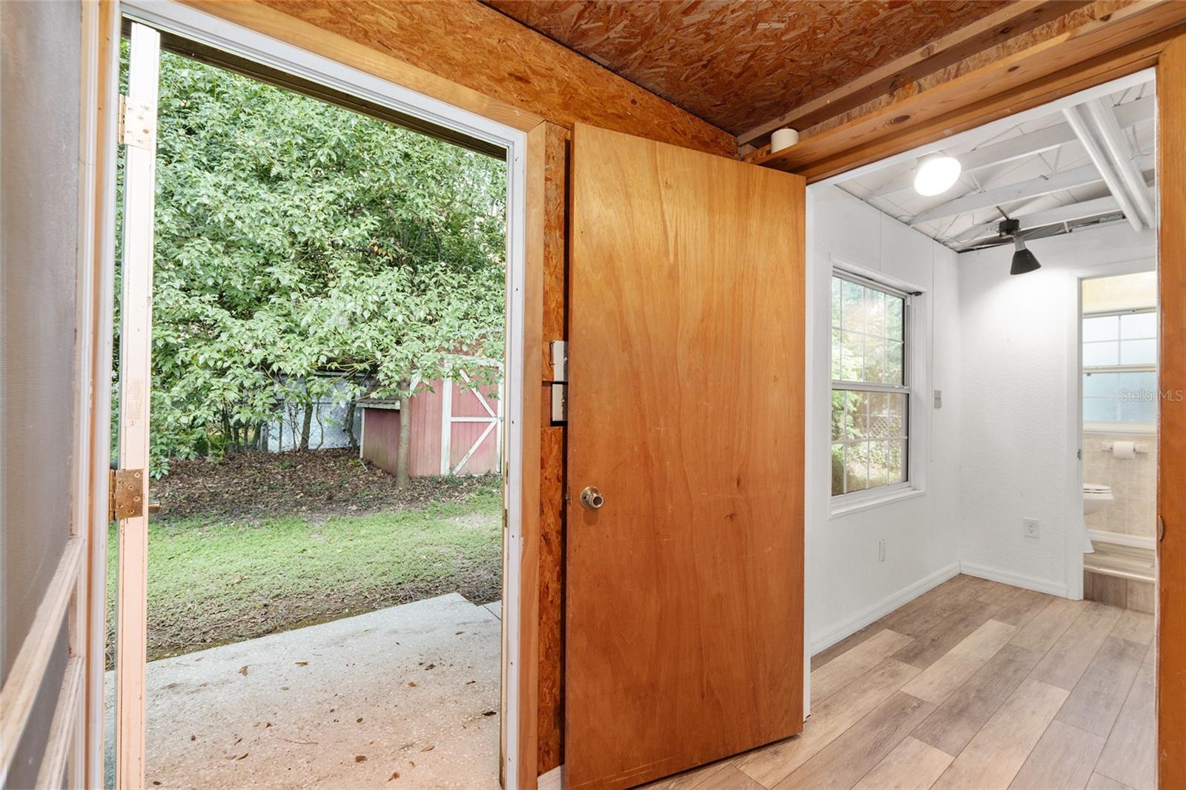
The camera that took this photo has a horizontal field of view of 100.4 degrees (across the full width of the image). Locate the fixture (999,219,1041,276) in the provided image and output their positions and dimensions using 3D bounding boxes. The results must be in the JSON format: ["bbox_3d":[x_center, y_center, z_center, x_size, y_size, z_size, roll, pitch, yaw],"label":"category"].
[{"bbox_3d":[2.642,-0.916,3.052,0.200,0.315,0.175,0,0,-38],"label":"fixture"}]

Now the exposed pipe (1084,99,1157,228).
[{"bbox_3d":[2.342,-0.963,2.152,2.100,0.042,0.042,0,0,-38],"label":"exposed pipe"}]

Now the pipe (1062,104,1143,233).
[{"bbox_3d":[2.307,-0.960,2.197,2.100,0.042,0.042,0,0,-38],"label":"pipe"}]

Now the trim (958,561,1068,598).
[{"bbox_3d":[2.793,1.225,3.300,0.016,0.090,0.552,0,0,-38],"label":"trim"}]

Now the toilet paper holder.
[{"bbox_3d":[3.795,0.374,3.523,0.075,0.062,0.225,0,0,-38],"label":"toilet paper holder"}]

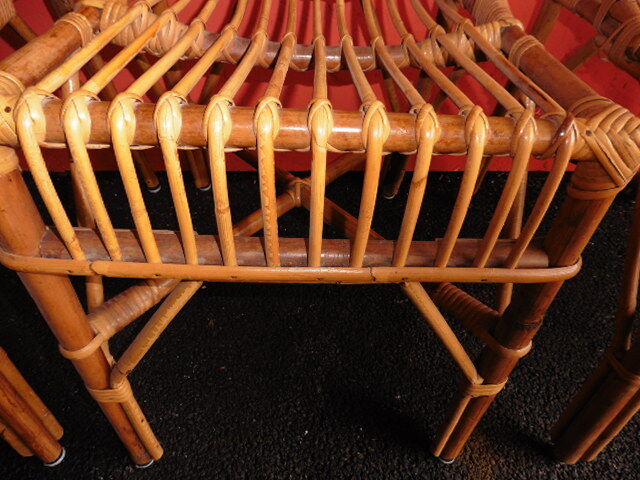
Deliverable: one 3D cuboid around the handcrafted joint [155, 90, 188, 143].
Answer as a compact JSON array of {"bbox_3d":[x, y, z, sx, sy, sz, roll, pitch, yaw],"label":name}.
[{"bbox_3d":[-0.090,-0.075,0.270,0.021,0.034,0.032,1,41,-3],"label":"handcrafted joint"}]

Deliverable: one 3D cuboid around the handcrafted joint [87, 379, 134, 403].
[{"bbox_3d":[-0.223,0.161,0.472,0.048,0.021,0.035,1,41,-3],"label":"handcrafted joint"}]

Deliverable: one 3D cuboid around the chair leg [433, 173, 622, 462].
[{"bbox_3d":[0.179,0.134,0.459,0.038,0.447,0.036,1,41,-3],"label":"chair leg"}]

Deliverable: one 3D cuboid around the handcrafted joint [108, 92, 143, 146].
[{"bbox_3d":[-0.119,-0.073,0.270,0.021,0.034,0.032,1,41,-3],"label":"handcrafted joint"}]

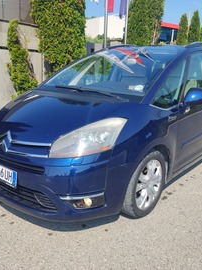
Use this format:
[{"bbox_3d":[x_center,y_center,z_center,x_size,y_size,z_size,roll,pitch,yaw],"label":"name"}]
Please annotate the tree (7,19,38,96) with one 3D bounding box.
[{"bbox_3d":[-2.134,-1.849,7.129,0.680,2.560,0.760,13,18,38],"label":"tree"}]

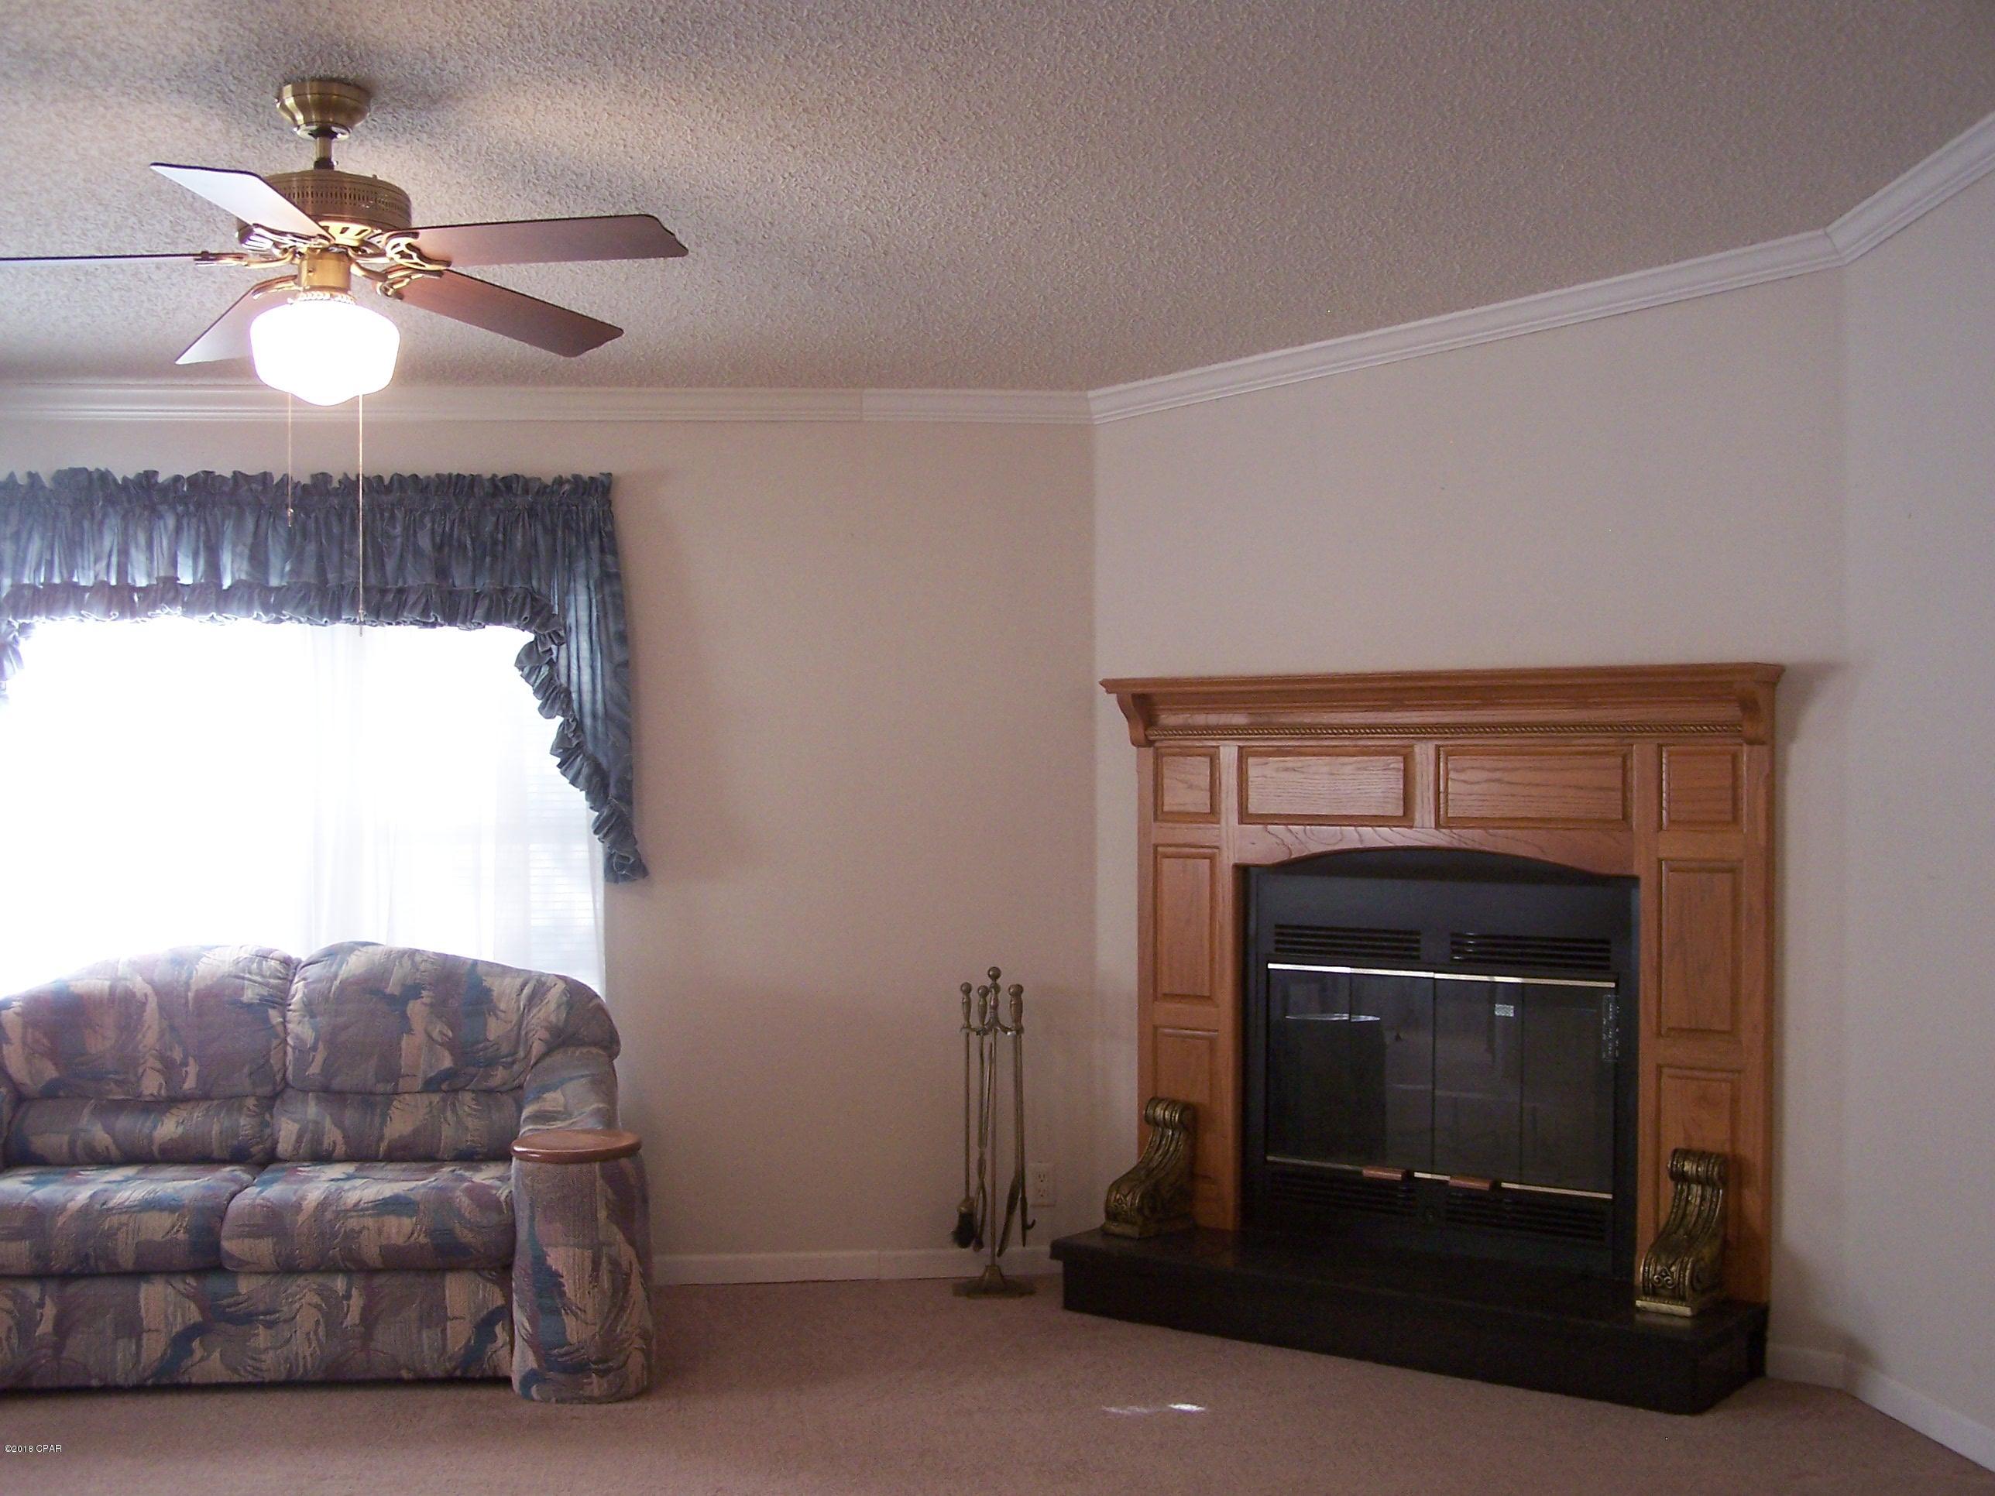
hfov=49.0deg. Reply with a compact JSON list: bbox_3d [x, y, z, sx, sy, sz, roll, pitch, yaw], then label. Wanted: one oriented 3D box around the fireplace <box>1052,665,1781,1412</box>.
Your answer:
[{"bbox_3d":[0.920,0.612,5.047,1.670,1.545,0.410,0,0,37],"label":"fireplace"}]

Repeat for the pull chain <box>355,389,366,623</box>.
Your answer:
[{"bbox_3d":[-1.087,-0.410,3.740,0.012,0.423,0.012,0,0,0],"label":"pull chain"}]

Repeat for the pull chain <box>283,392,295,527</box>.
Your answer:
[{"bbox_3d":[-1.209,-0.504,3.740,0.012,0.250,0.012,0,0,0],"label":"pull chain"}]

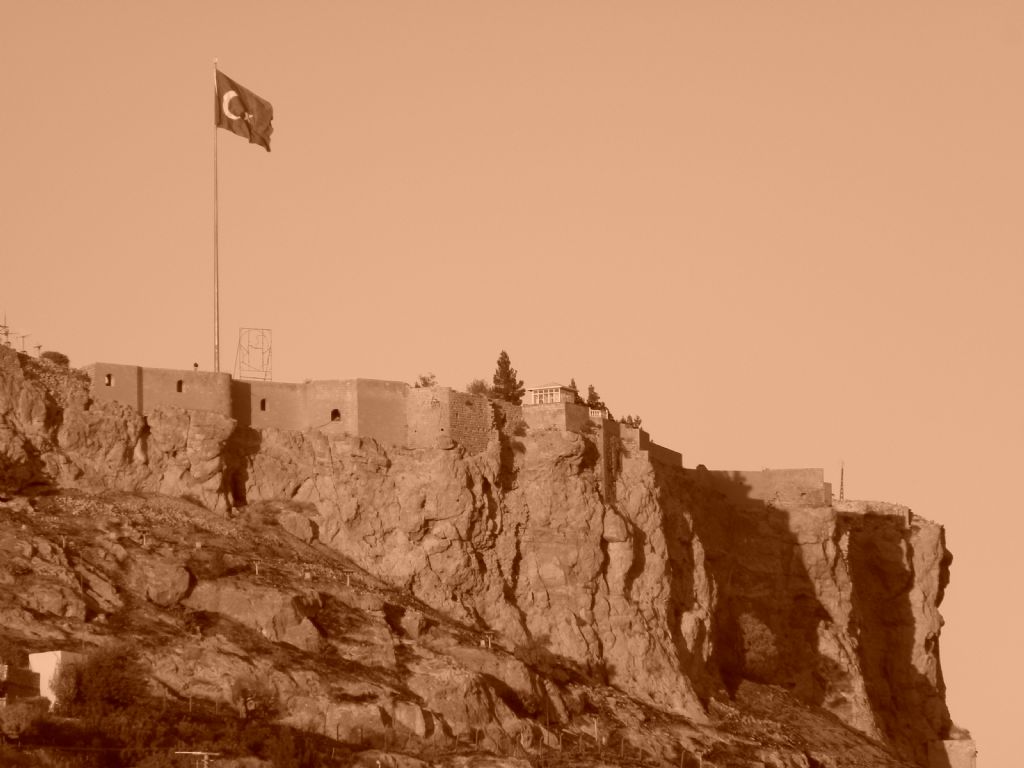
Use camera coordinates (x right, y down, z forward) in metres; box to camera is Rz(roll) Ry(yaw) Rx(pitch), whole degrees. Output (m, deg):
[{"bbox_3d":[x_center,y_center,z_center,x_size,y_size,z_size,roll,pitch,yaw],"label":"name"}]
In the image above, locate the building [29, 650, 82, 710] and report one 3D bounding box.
[{"bbox_3d":[-46.330,30.160,680.000,4.400,6.000,4.200,-8,-11,43],"label":"building"}]

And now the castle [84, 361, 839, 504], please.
[{"bbox_3d":[-6.290,5.920,833.000,91.000,15.500,30.000,1,-8,-8],"label":"castle"}]

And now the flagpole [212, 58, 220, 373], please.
[{"bbox_3d":[-36.690,-19.930,830.000,0.600,40.500,0.600,-1,-8,0],"label":"flagpole"}]

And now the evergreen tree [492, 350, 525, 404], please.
[{"bbox_3d":[-0.430,-0.560,828.000,4.000,7.000,4.000,-1,-8,0],"label":"evergreen tree"}]

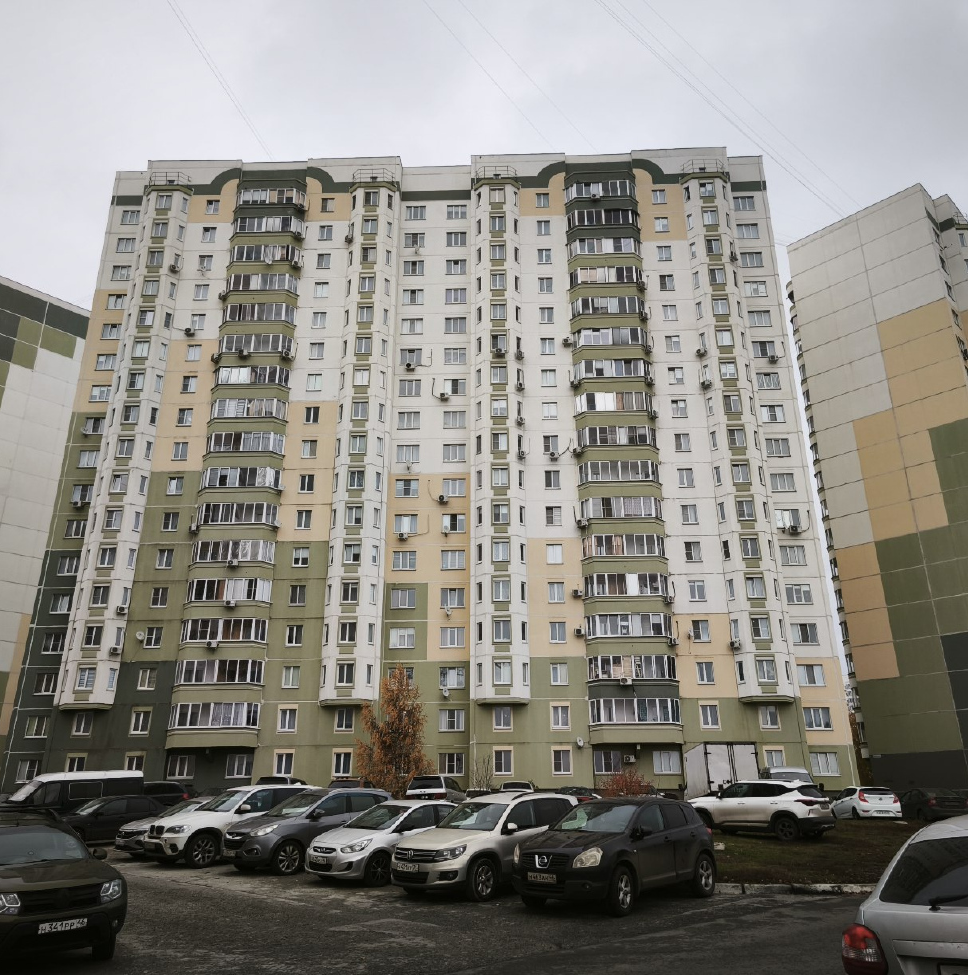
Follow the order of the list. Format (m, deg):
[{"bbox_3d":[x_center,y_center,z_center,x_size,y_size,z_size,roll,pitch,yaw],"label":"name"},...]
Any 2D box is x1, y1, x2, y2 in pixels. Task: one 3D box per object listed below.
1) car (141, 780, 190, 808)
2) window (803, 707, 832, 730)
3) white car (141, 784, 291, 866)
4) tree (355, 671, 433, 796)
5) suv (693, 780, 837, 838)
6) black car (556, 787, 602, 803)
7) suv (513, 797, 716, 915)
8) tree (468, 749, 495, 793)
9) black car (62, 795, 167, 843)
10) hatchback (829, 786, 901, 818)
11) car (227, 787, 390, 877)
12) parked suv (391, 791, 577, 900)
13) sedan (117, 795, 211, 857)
[{"bbox_3d":[-15.138,13.528,37.217,4.500,1.670,1.800,12,-22,-32],"label":"car"},{"bbox_3d":[22.570,15.625,58.384,1.760,1.450,0.150,-1,-21,2],"label":"window"},{"bbox_3d":[-6.056,8.406,21.628,1.933,1.776,4.857,-17,-25,40],"label":"white car"},{"bbox_3d":[-5.070,14.138,48.682,4.384,7.893,4.384,0,-21,0],"label":"tree"},{"bbox_3d":[8.164,9.574,25.840,4.370,1.620,1.800,-17,-25,41],"label":"suv"},{"bbox_3d":[4.114,13.965,37.984,1.700,1.440,4.300,-1,-19,3],"label":"black car"},{"bbox_3d":[2.247,5.978,14.269,1.783,1.615,4.315,-16,-24,37],"label":"suv"},{"bbox_3d":[-0.159,18.190,54.000,1.700,3.400,1.600,0,-21,0],"label":"tree"},{"bbox_3d":[-12.299,11.060,28.629,4.500,1.450,1.750,17,-25,-41],"label":"black car"},{"bbox_3d":[15.962,13.322,36.388,1.700,1.470,4.120,-1,-19,1],"label":"hatchback"},{"bbox_3d":[-4.023,7.980,20.186,1.820,1.660,4.410,-16,-24,37],"label":"car"},{"bbox_3d":[0.230,6.526,15.979,1.810,1.690,4.430,-16,-25,39],"label":"parked suv"},{"bbox_3d":[-8.086,9.670,24.602,4.420,1.480,1.760,18,-26,-42],"label":"sedan"}]

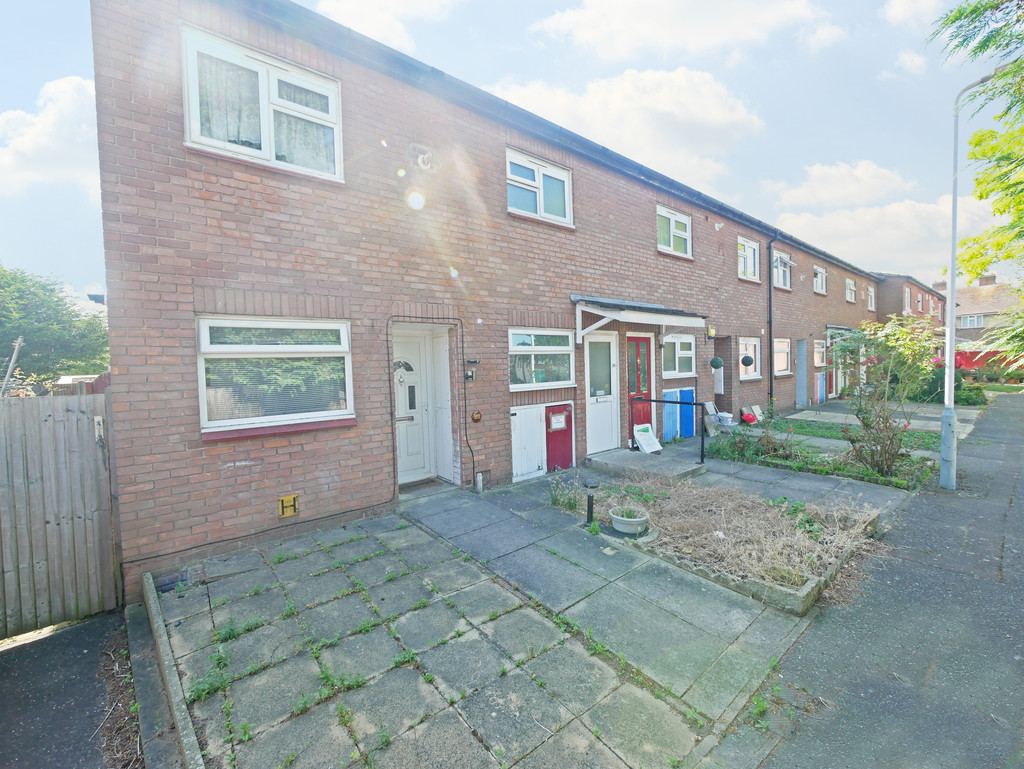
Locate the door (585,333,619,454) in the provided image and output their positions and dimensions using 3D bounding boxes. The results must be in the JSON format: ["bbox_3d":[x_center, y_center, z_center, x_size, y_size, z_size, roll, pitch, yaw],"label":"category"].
[{"bbox_3d":[1.555,0.119,7.120,0.860,2.040,0.070,-3,2,-37],"label":"door"}]

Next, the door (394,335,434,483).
[{"bbox_3d":[-1.438,0.350,5.563,0.800,1.980,0.070,-3,2,-37],"label":"door"}]

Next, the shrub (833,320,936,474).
[{"bbox_3d":[5.524,0.217,6.171,1.250,2.270,1.200,0,3,42],"label":"shrub"}]

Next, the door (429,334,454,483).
[{"bbox_3d":[-0.947,0.317,5.735,0.050,2.020,0.500,-4,3,-38],"label":"door"}]

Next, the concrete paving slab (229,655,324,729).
[{"bbox_3d":[-1.251,1.677,2.236,0.445,0.050,0.440,-3,5,-39],"label":"concrete paving slab"}]

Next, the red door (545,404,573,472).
[{"bbox_3d":[0.726,0.821,6.430,0.575,1.008,0.045,-3,3,-38],"label":"red door"}]

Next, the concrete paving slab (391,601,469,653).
[{"bbox_3d":[-0.545,1.620,2.770,0.440,0.050,0.440,-4,5,-39],"label":"concrete paving slab"}]

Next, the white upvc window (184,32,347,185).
[{"bbox_3d":[-2.321,-2.609,3.972,1.318,1.050,0.090,-3,3,-38],"label":"white upvc window"}]

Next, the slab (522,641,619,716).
[{"bbox_3d":[0.355,1.678,2.376,0.440,0.050,0.440,-3,5,-39],"label":"slab"}]

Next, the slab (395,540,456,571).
[{"bbox_3d":[-0.791,1.568,3.763,0.445,0.050,0.450,-3,5,-39],"label":"slab"}]

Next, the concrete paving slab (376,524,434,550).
[{"bbox_3d":[-1.077,1.543,4.110,0.445,0.050,0.450,-3,5,-39],"label":"concrete paving slab"}]

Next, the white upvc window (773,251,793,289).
[{"bbox_3d":[8.009,-3.358,12.280,1.350,1.030,0.090,-4,3,-38],"label":"white upvc window"}]

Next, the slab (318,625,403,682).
[{"bbox_3d":[-0.907,1.653,2.512,0.445,0.050,0.445,-3,5,-39],"label":"slab"}]

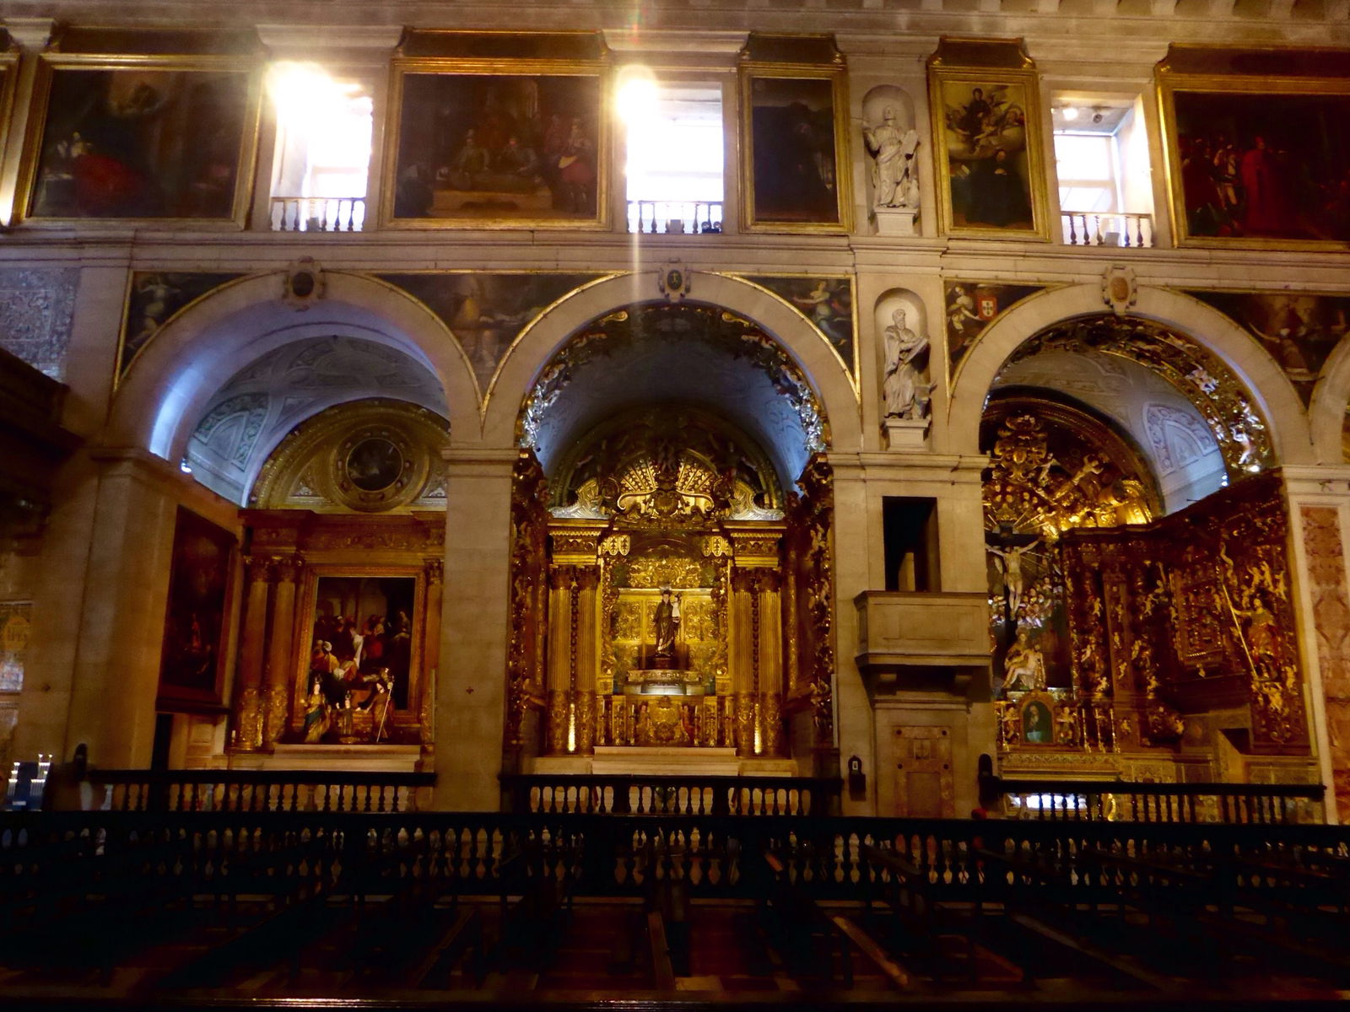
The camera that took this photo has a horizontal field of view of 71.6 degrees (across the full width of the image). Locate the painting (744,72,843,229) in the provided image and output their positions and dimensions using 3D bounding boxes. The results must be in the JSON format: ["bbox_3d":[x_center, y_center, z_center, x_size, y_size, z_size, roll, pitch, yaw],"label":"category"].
[{"bbox_3d":[1.971,-5.891,15.473,1.765,2.851,0.150,0,-12,-1],"label":"painting"}]

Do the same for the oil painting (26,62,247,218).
[{"bbox_3d":[-8.909,-6.058,15.588,3.450,2.860,0.170,1,-12,-1],"label":"oil painting"}]

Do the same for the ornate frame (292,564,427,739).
[{"bbox_3d":[-5.999,2.717,17.787,2.470,3.153,0.200,0,-12,-1],"label":"ornate frame"}]

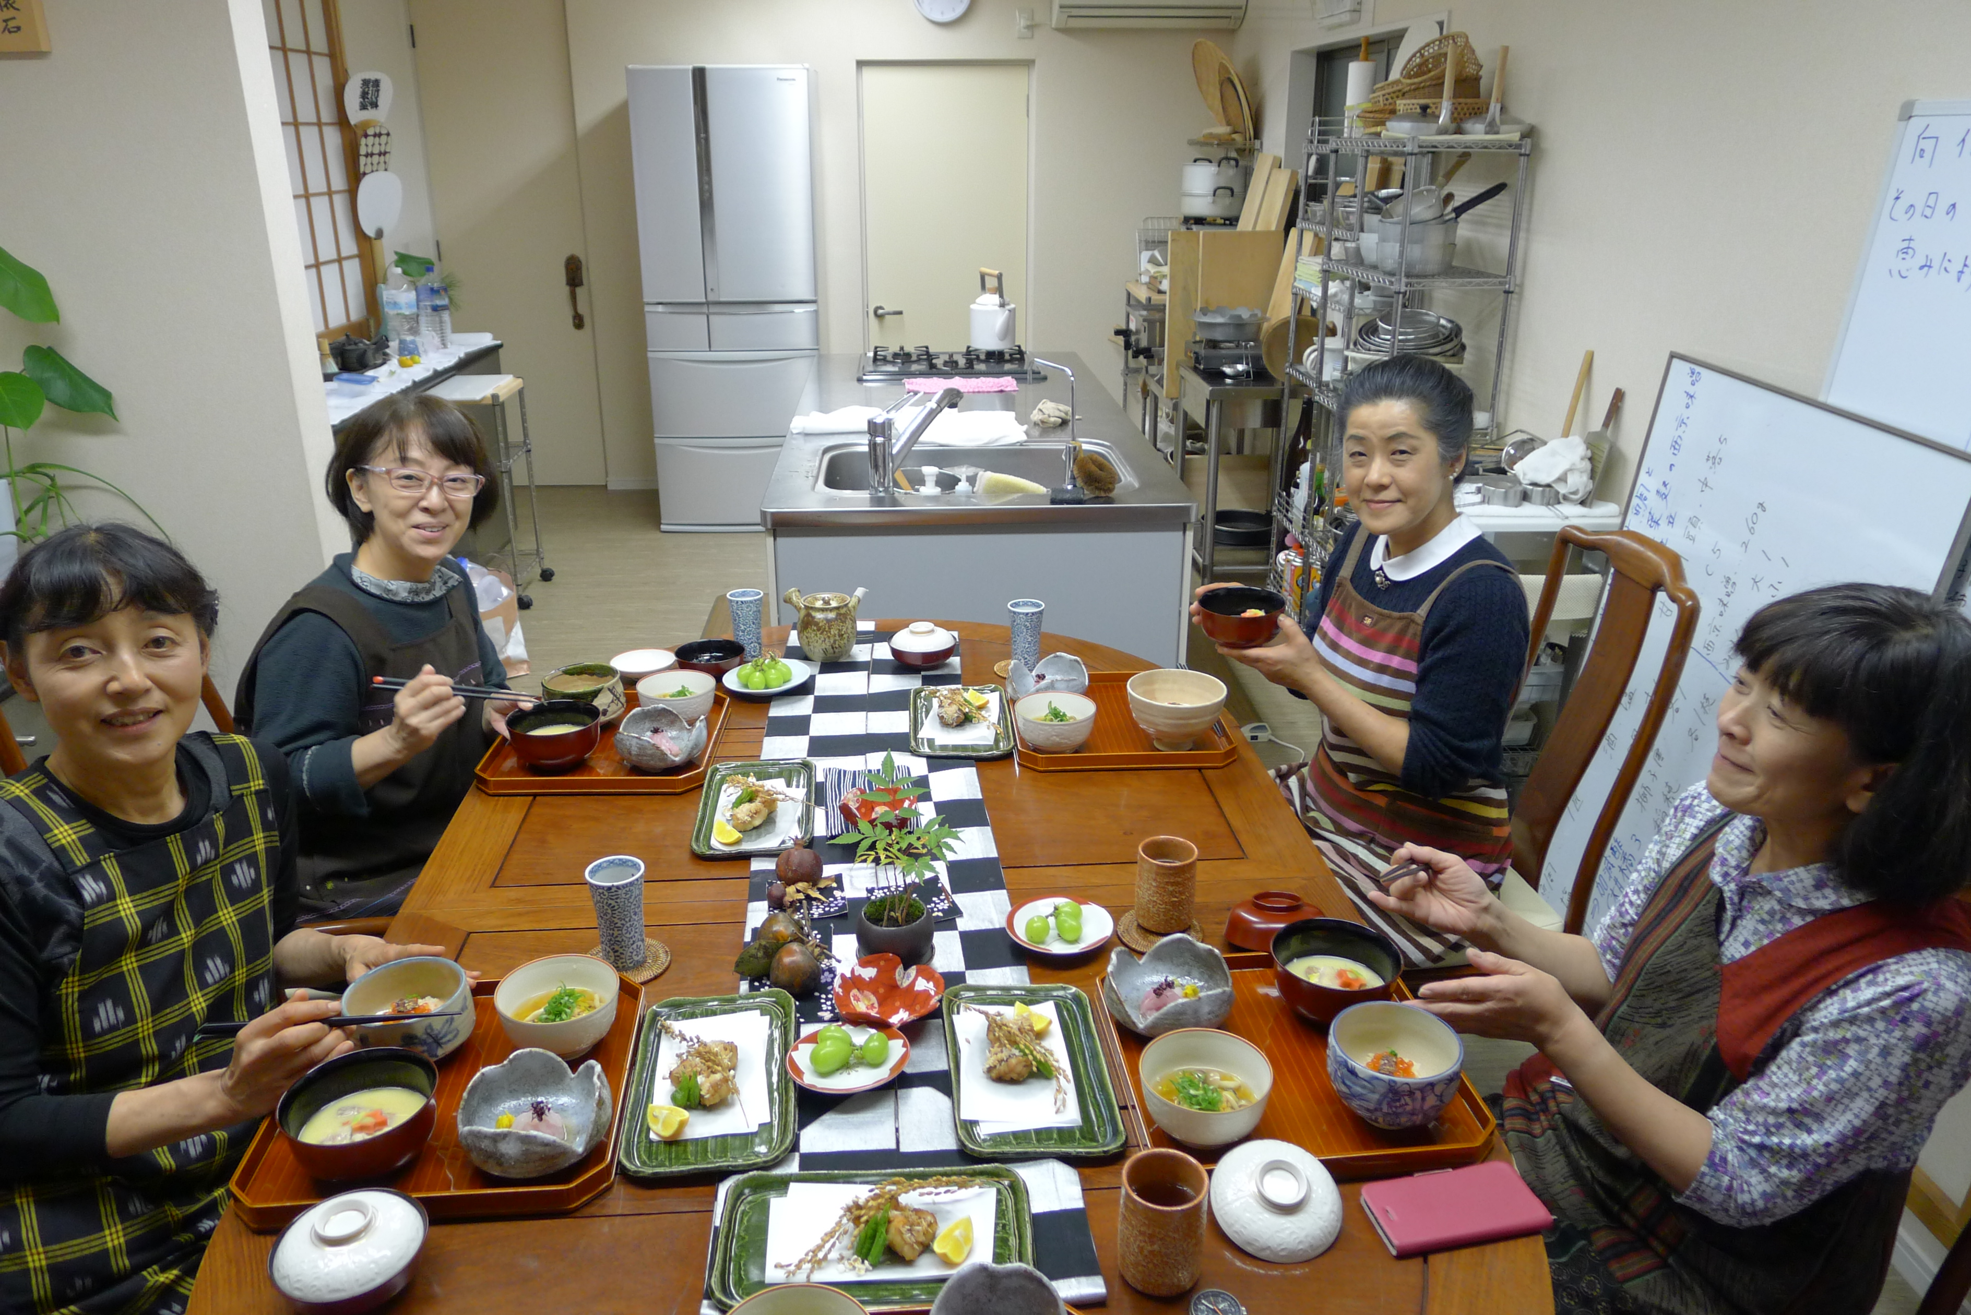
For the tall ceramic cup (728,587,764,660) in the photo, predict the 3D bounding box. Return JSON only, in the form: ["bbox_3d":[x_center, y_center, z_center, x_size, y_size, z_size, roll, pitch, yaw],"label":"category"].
[{"bbox_3d":[-0.411,-0.058,2.279,0.063,0.115,0.063,-1,21,-4],"label":"tall ceramic cup"}]

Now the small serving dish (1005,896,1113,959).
[{"bbox_3d":[0.083,0.305,1.461,0.119,0.025,0.119,0,21,0],"label":"small serving dish"}]

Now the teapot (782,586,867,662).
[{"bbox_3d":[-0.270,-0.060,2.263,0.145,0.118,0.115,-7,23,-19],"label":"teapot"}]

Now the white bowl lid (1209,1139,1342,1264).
[{"bbox_3d":[0.241,0.437,1.076,0.107,0.028,0.107,0,38,0],"label":"white bowl lid"}]

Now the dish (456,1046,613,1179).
[{"bbox_3d":[-0.387,0.406,1.141,0.128,0.066,0.128,-1,21,-4],"label":"dish"}]

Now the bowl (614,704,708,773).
[{"bbox_3d":[-0.460,0.123,1.873,0.130,0.066,0.130,0,21,0],"label":"bowl"}]

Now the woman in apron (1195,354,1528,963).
[{"bbox_3d":[0.491,0.196,2.007,0.630,1.270,0.510,-9,23,-22],"label":"woman in apron"}]

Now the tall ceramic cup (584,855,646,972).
[{"bbox_3d":[-0.394,0.279,1.417,0.062,0.113,0.062,0,21,0],"label":"tall ceramic cup"}]

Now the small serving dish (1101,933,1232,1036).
[{"bbox_3d":[0.180,0.339,1.324,0.131,0.061,0.131,-1,21,-4],"label":"small serving dish"}]

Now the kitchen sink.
[{"bbox_3d":[-0.028,-0.352,3.065,0.700,0.190,0.520,-1,21,-3],"label":"kitchen sink"}]

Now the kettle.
[{"bbox_3d":[0.039,-1.170,4.385,0.155,0.265,0.200,-13,25,-30],"label":"kettle"}]

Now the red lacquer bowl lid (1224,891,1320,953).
[{"bbox_3d":[0.322,0.287,1.448,0.114,0.044,0.114,0,7,0],"label":"red lacquer bowl lid"}]

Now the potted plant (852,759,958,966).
[{"bbox_3d":[-0.096,0.211,1.412,0.140,0.236,0.125,0,21,0],"label":"potted plant"}]

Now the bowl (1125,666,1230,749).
[{"bbox_3d":[0.280,0.085,1.939,0.147,0.088,0.147,0,21,0],"label":"bowl"}]

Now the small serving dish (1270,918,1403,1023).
[{"bbox_3d":[0.353,0.328,1.332,0.127,0.068,0.127,0,21,0],"label":"small serving dish"}]

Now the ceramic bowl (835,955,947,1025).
[{"bbox_3d":[-0.098,0.350,1.351,0.113,0.033,0.113,-1,21,-4],"label":"ceramic bowl"}]

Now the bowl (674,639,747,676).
[{"bbox_3d":[-0.469,0.006,2.243,0.121,0.037,0.121,0,21,0],"label":"bowl"}]

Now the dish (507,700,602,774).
[{"bbox_3d":[-0.607,0.117,1.864,0.127,0.068,0.127,0,21,0],"label":"dish"}]

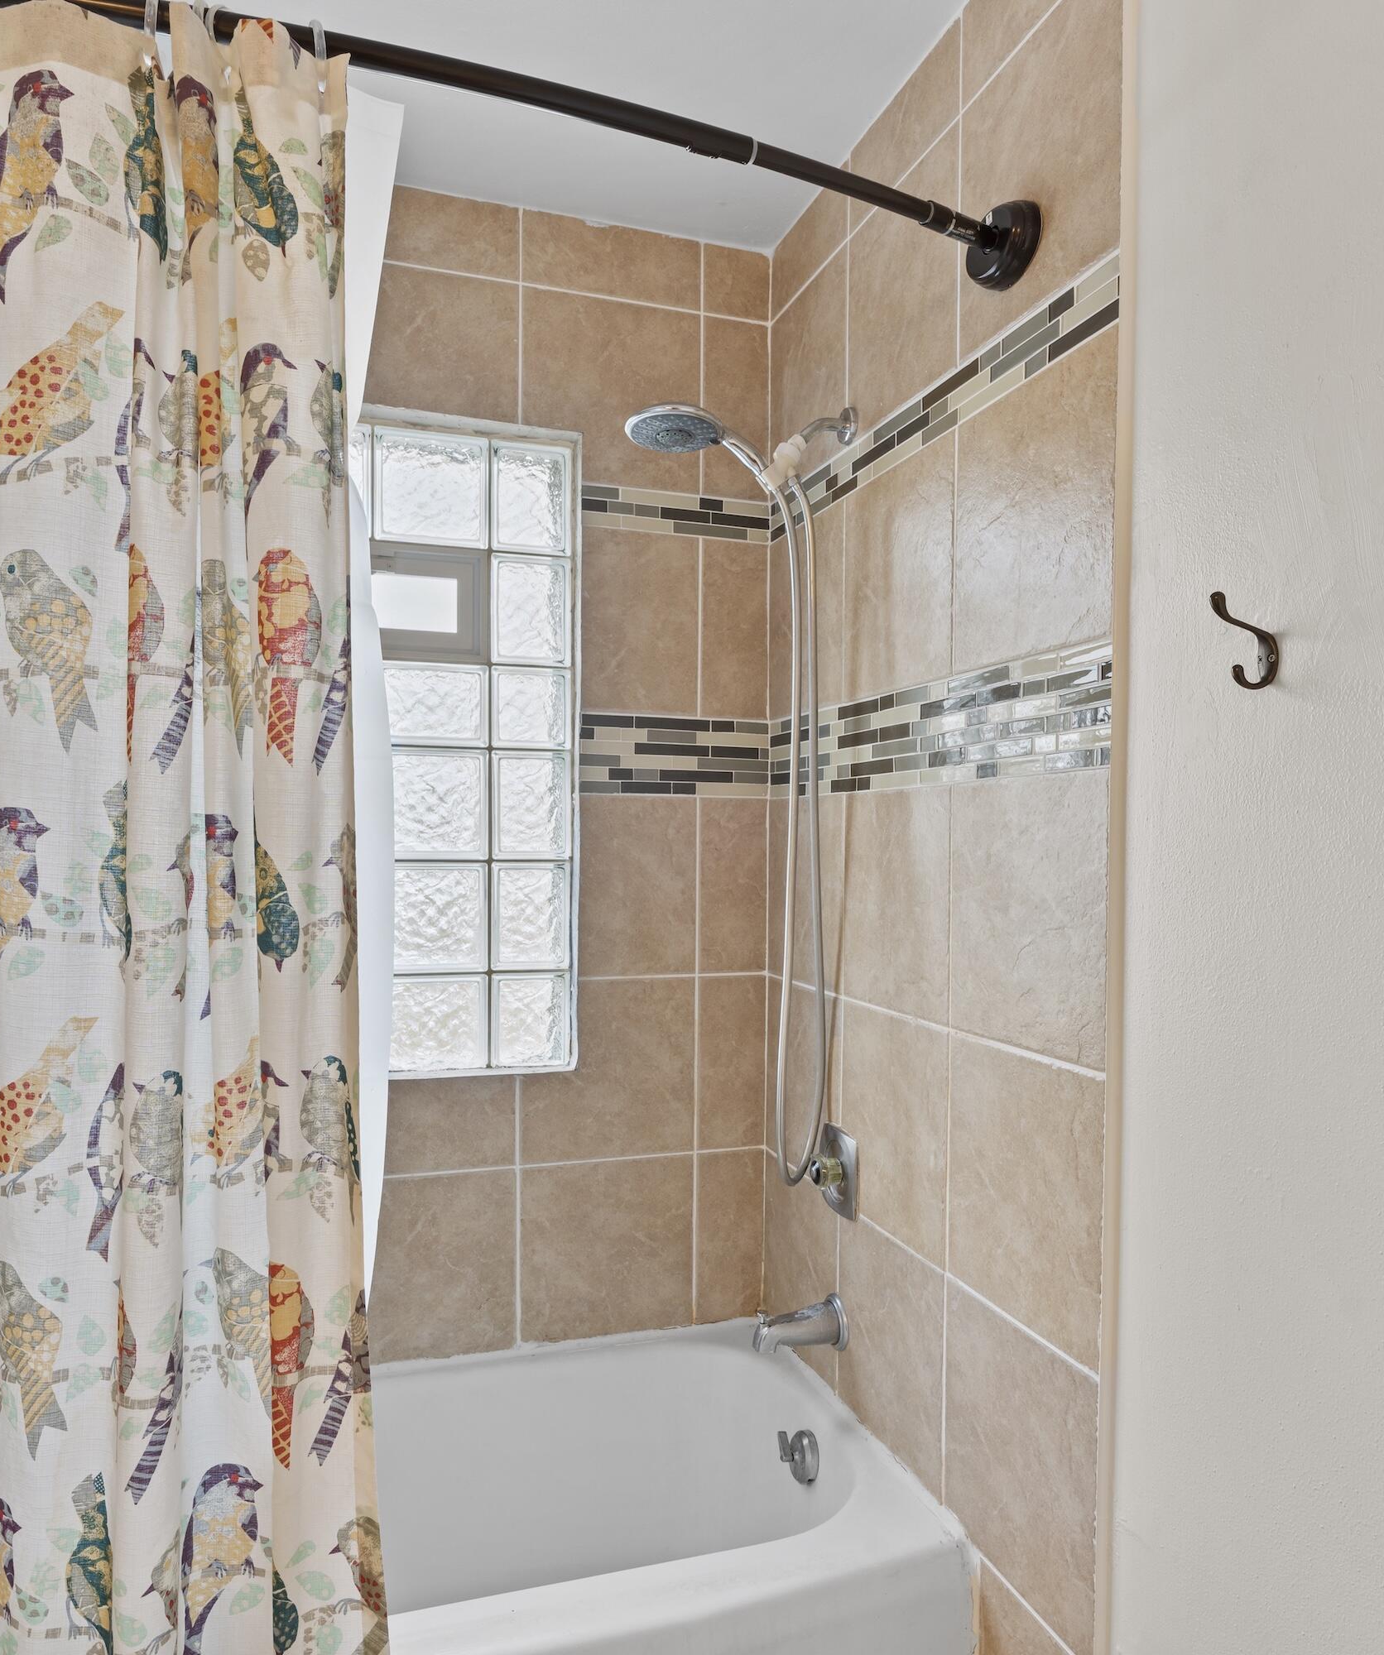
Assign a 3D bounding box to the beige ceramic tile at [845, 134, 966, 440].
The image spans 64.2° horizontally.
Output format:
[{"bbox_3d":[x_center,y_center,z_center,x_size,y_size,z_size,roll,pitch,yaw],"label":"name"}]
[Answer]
[{"bbox_3d":[0.318,-0.803,1.678,0.012,0.338,0.329,1,0,-19],"label":"beige ceramic tile"}]

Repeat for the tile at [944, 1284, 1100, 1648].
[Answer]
[{"bbox_3d":[0.406,0.779,1.359,0.012,0.329,0.313,1,0,-19],"label":"tile"}]

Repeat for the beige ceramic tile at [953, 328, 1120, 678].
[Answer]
[{"bbox_3d":[0.419,-0.379,1.363,0.015,0.338,0.317,1,-1,-18],"label":"beige ceramic tile"}]

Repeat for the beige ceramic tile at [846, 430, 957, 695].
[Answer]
[{"bbox_3d":[0.313,-0.377,1.675,0.012,0.341,0.329,1,0,-19],"label":"beige ceramic tile"}]

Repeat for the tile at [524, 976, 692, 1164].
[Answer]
[{"bbox_3d":[-0.153,0.443,2.029,0.335,0.326,0.015,1,-1,-18],"label":"tile"}]

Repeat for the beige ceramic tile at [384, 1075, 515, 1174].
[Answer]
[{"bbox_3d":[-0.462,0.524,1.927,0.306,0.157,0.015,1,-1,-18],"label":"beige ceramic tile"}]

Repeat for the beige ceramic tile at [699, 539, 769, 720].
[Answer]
[{"bbox_3d":[0.081,-0.375,2.115,0.137,0.338,0.015,1,-1,-18],"label":"beige ceramic tile"}]

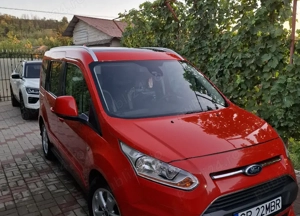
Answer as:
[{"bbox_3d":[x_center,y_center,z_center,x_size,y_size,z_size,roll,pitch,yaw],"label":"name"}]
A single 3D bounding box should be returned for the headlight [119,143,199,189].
[{"bbox_3d":[0.042,0.411,1.888,0.380,0.290,0.520,-4,9,-31],"label":"headlight"}]

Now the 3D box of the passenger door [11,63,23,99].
[{"bbox_3d":[-4.395,-0.847,8.796,0.200,1.220,1.120,-4,9,-31],"label":"passenger door"}]

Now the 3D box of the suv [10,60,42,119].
[{"bbox_3d":[-3.916,-0.822,9.797,1.930,1.810,4.850,-4,9,-31],"label":"suv"}]

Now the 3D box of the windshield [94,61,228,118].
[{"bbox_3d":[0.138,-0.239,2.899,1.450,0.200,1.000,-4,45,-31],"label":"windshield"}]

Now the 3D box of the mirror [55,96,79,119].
[{"bbox_3d":[-0.784,-0.007,2.469,0.220,0.210,0.160,-4,9,-31],"label":"mirror"}]

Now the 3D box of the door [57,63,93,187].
[{"bbox_3d":[-0.783,0.092,2.803,0.200,1.220,1.060,-4,9,-31],"label":"door"}]

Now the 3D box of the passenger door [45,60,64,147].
[{"bbox_3d":[-1.319,-0.060,3.704,0.190,1.240,1.080,-4,9,-31],"label":"passenger door"}]

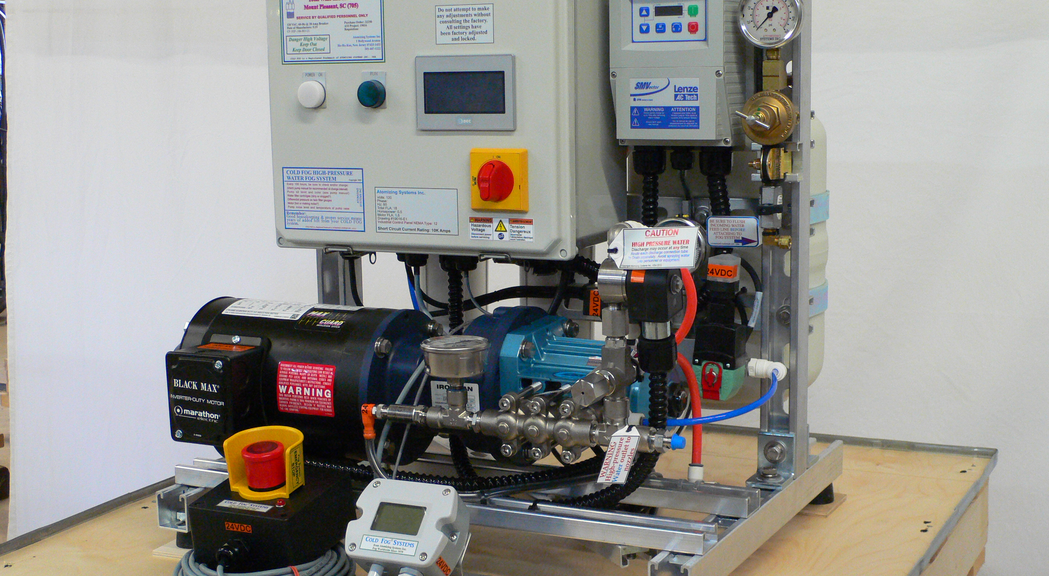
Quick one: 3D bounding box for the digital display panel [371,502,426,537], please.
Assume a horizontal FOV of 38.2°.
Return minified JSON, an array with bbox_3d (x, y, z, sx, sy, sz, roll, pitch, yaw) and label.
[{"bbox_3d":[-0.112,0.206,1.350,0.047,0.029,0.005,3,-36,24],"label":"digital display panel"}]

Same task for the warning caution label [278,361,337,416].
[{"bbox_3d":[-0.226,0.105,1.567,0.069,0.052,0.005,3,4,26],"label":"warning caution label"}]

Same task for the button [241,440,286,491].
[{"bbox_3d":[-0.248,0.169,1.445,0.042,0.041,0.042,-5,17,1],"label":"button"}]

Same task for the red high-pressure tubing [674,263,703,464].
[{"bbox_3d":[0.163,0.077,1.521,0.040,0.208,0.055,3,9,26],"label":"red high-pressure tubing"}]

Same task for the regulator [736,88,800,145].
[{"bbox_3d":[0.250,-0.175,1.570,0.058,0.058,0.100,3,9,26],"label":"regulator"}]

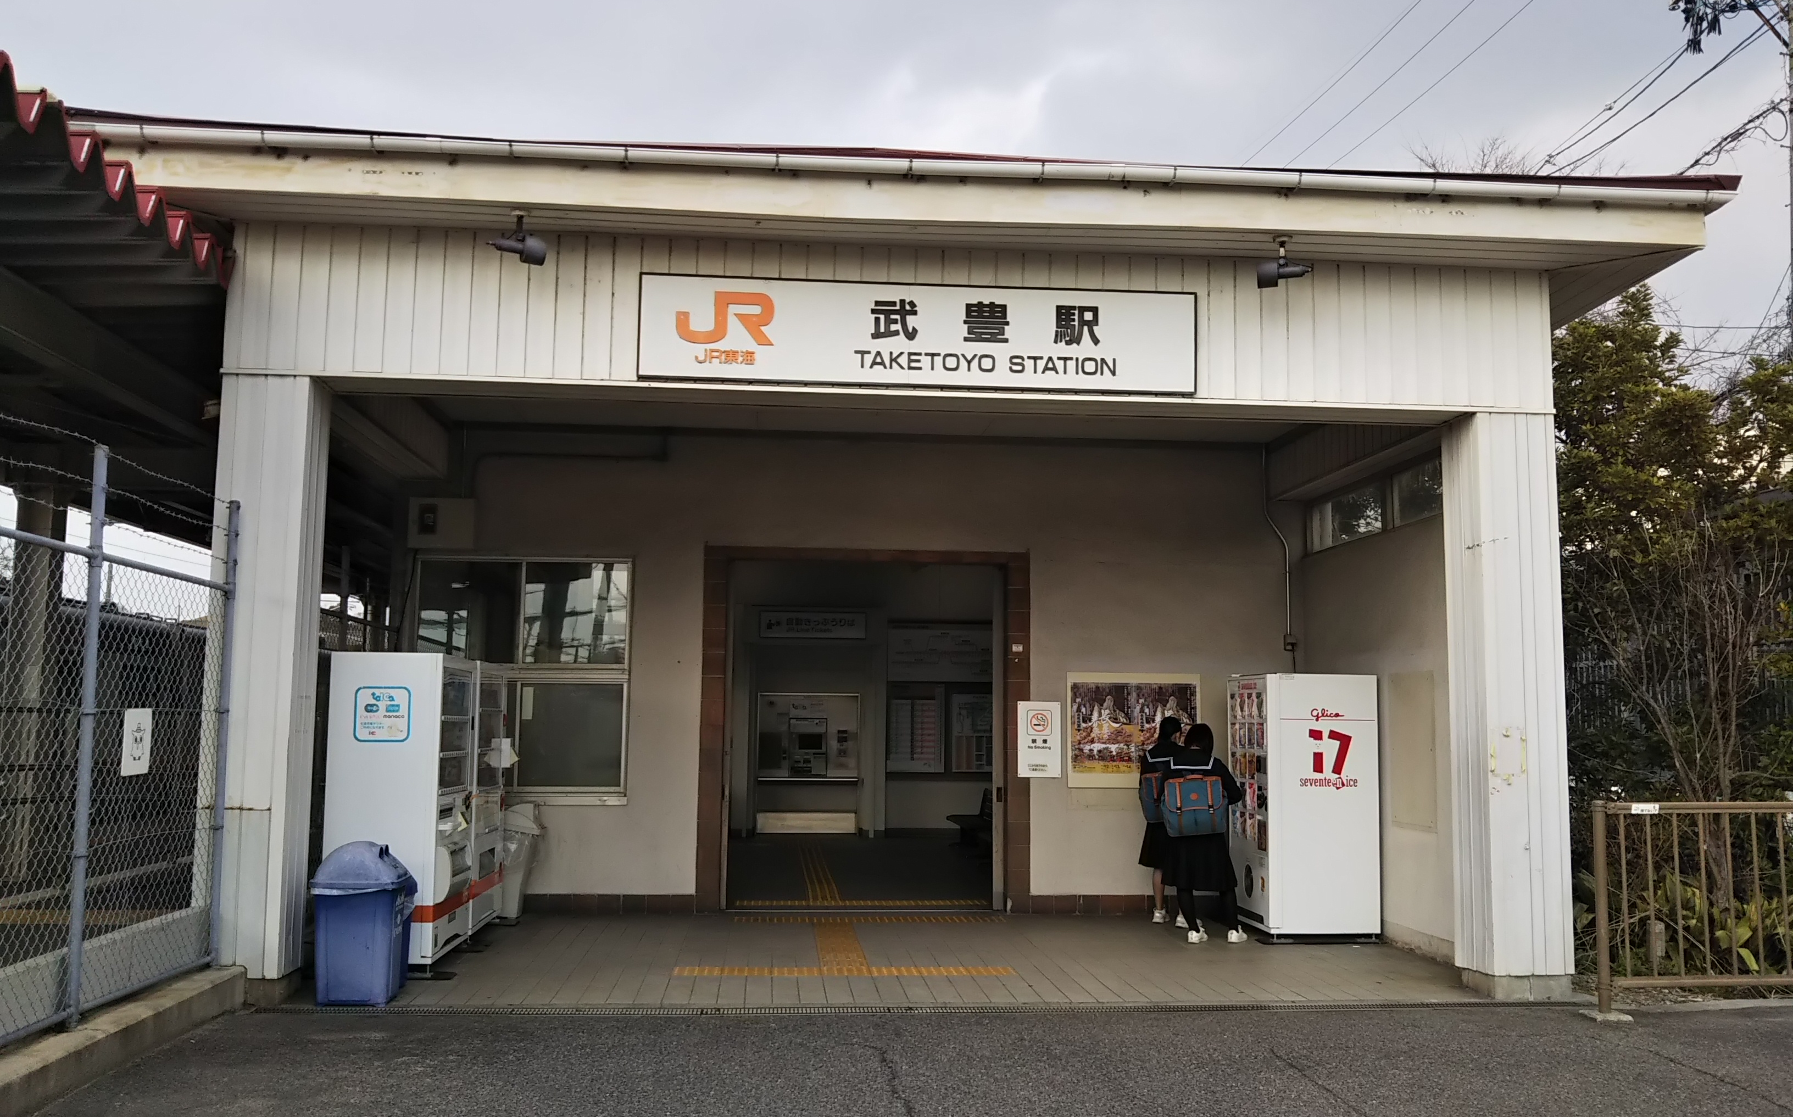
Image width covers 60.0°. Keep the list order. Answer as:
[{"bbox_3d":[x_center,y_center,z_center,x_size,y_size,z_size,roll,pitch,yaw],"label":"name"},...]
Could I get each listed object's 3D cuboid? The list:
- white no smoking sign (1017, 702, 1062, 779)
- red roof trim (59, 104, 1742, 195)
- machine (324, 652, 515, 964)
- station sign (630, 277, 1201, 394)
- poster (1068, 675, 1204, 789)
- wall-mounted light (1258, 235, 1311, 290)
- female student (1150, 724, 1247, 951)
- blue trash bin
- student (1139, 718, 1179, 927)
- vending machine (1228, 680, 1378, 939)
[{"bbox_3d":[1.143,1.443,12.383,0.353,0.600,0.020,1,-6,-5],"label":"white no smoking sign"},{"bbox_3d":[0.179,-2.142,8.293,8.980,0.150,0.220,1,-6,-5],"label":"red roof trim"},{"bbox_3d":[-3.110,1.613,10.256,0.690,1.870,2.190,1,-6,-5],"label":"machine"},{"bbox_3d":[0.141,-1.254,8.764,3.145,0.576,0.090,1,-6,-5],"label":"station sign"},{"bbox_3d":[1.906,1.390,12.434,1.075,0.891,0.025,1,-6,-5],"label":"poster"},{"bbox_3d":[2.131,-1.627,8.534,0.290,0.270,0.150,-1,-6,17],"label":"wall-mounted light"},{"bbox_3d":[2.133,1.904,10.826,0.550,1.530,0.520,-1,-6,13],"label":"female student"},{"bbox_3d":[-2.869,1.948,8.388,0.455,0.835,0.490,1,-6,-5],"label":"blue trash bin"},{"bbox_3d":[2.066,1.976,11.721,0.480,1.565,0.500,-1,-6,13],"label":"student"},{"bbox_3d":[2.992,1.810,11.496,0.810,1.873,0.970,1,-6,-5],"label":"vending machine"}]

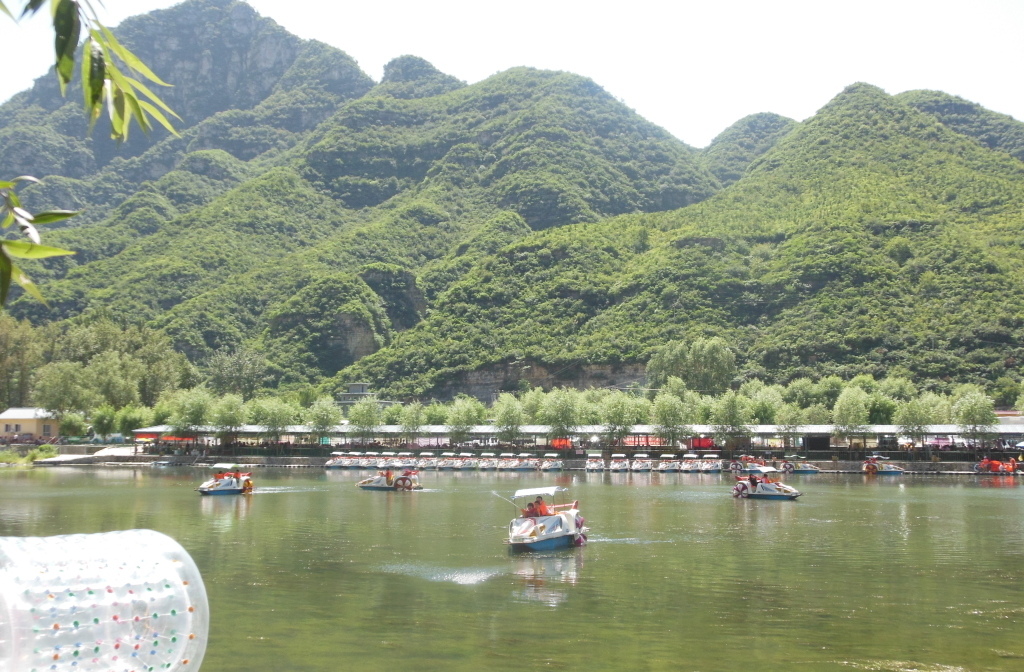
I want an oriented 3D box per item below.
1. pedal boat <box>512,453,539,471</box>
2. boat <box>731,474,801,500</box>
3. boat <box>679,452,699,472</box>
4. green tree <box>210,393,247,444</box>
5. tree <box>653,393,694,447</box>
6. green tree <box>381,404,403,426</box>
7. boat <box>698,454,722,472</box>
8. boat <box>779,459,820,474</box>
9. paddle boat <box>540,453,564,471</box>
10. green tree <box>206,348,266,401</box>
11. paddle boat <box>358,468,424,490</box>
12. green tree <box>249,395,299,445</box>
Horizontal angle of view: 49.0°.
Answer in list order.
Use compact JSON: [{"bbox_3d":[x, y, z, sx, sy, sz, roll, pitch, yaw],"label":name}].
[{"bbox_3d":[1.359,11.889,105.348,1.600,1.700,3.300,-4,-7,38],"label":"pedal boat"},{"bbox_3d":[12.196,7.138,53.867,3.400,1.450,1.600,-3,-6,31],"label":"boat"},{"bbox_3d":[17.527,12.610,111.000,1.800,1.720,3.700,-2,-5,18],"label":"boat"},{"bbox_3d":[-35.813,10.927,142.000,4.548,7.579,4.548,0,-5,0],"label":"green tree"},{"bbox_3d":[18.133,9.773,127.000,4.519,6.779,4.519,0,-5,0],"label":"tree"},{"bbox_3d":[-16.120,11.754,151.000,3.090,5.105,3.090,0,-5,0],"label":"green tree"},{"bbox_3d":[19.522,12.516,110.000,1.800,1.720,3.700,-2,-6,20],"label":"boat"},{"bbox_3d":[29.202,13.021,113.781,3.700,1.900,1.750,-1,-5,10],"label":"boat"},{"bbox_3d":[4.059,12.998,115.500,1.800,1.720,3.700,-1,-5,16],"label":"paddle boat"},{"bbox_3d":[-45.341,8.146,185.000,9.600,12.179,9.600,0,-5,0],"label":"green tree"},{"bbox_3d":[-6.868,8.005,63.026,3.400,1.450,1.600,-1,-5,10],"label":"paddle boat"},{"bbox_3d":[-28.136,10.404,132.610,5.400,6.300,5.300,0,-5,0],"label":"green tree"}]

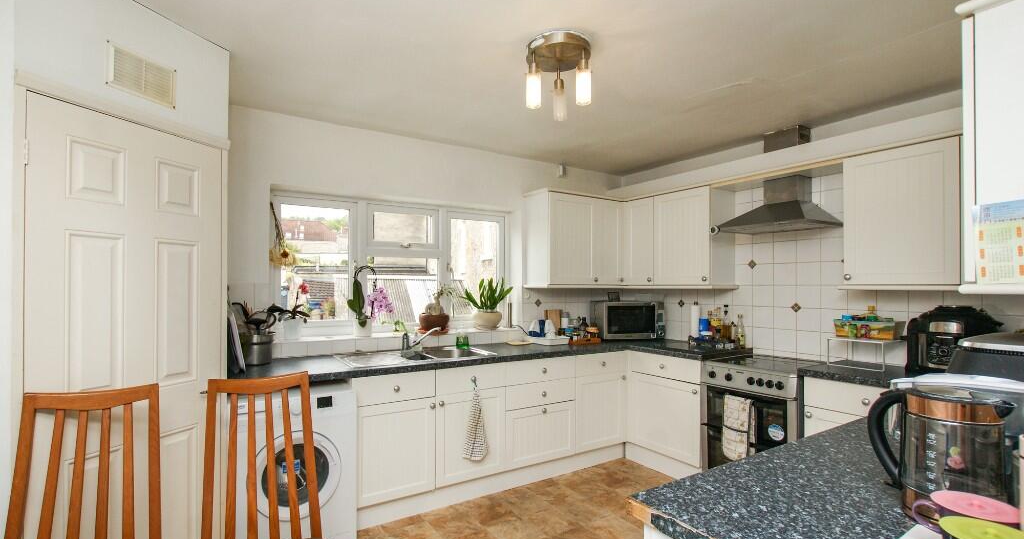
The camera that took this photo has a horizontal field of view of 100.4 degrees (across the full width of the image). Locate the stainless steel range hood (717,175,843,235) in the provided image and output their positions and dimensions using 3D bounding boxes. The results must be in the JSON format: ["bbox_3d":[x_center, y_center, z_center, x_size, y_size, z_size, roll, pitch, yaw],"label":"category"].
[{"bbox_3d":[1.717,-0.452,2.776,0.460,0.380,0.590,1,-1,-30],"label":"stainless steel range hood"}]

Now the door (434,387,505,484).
[{"bbox_3d":[-0.253,1.048,2.700,0.488,0.551,0.020,2,-3,-32],"label":"door"}]

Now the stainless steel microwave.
[{"bbox_3d":[0.985,0.424,3.650,0.510,0.310,0.380,0,-1,-7],"label":"stainless steel microwave"}]

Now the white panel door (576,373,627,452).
[{"bbox_3d":[0.679,1.080,3.250,0.500,0.560,0.020,1,-2,-32],"label":"white panel door"}]

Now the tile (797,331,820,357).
[{"bbox_3d":[1.973,0.491,2.833,0.010,0.150,0.148,1,-2,-35],"label":"tile"}]

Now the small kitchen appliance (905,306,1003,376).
[{"bbox_3d":[2.134,0.370,2.060,0.310,0.360,0.310,1,-2,-31],"label":"small kitchen appliance"}]

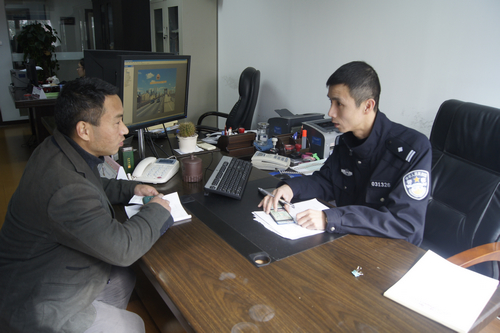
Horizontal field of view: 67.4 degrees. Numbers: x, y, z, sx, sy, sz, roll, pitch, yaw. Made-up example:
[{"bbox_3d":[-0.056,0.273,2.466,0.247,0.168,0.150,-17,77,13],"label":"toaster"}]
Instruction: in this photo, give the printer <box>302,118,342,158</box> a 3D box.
[{"bbox_3d":[0.575,-0.212,2.650,0.360,0.205,0.237,-12,23,-33],"label":"printer"}]

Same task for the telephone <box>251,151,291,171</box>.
[{"bbox_3d":[0.136,-0.048,2.316,0.220,0.080,0.170,6,20,12],"label":"telephone"}]

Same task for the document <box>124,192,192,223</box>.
[{"bbox_3d":[-0.369,0.154,1.527,0.220,0.025,0.240,-7,21,-23],"label":"document"}]

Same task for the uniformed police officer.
[{"bbox_3d":[0.415,0.275,1.512,0.660,1.340,0.540,-10,22,-29],"label":"uniformed police officer"}]

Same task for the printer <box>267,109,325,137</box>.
[{"bbox_3d":[0.361,-0.336,2.935,0.340,0.240,0.230,-12,23,-33],"label":"printer"}]

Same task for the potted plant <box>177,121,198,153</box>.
[{"bbox_3d":[-0.368,-0.188,2.260,0.120,0.180,0.120,1,19,0],"label":"potted plant"}]

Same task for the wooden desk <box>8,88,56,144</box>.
[{"bbox_3d":[-2.358,-0.530,4.491,0.750,0.750,1.250,-12,23,-33],"label":"wooden desk"}]

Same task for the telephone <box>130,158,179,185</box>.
[{"bbox_3d":[-0.457,0.011,1.843,0.180,0.080,0.215,4,20,8],"label":"telephone"}]

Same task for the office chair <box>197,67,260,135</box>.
[{"bbox_3d":[-0.267,-0.340,3.489,0.670,1.150,0.650,-2,20,-9],"label":"office chair"}]

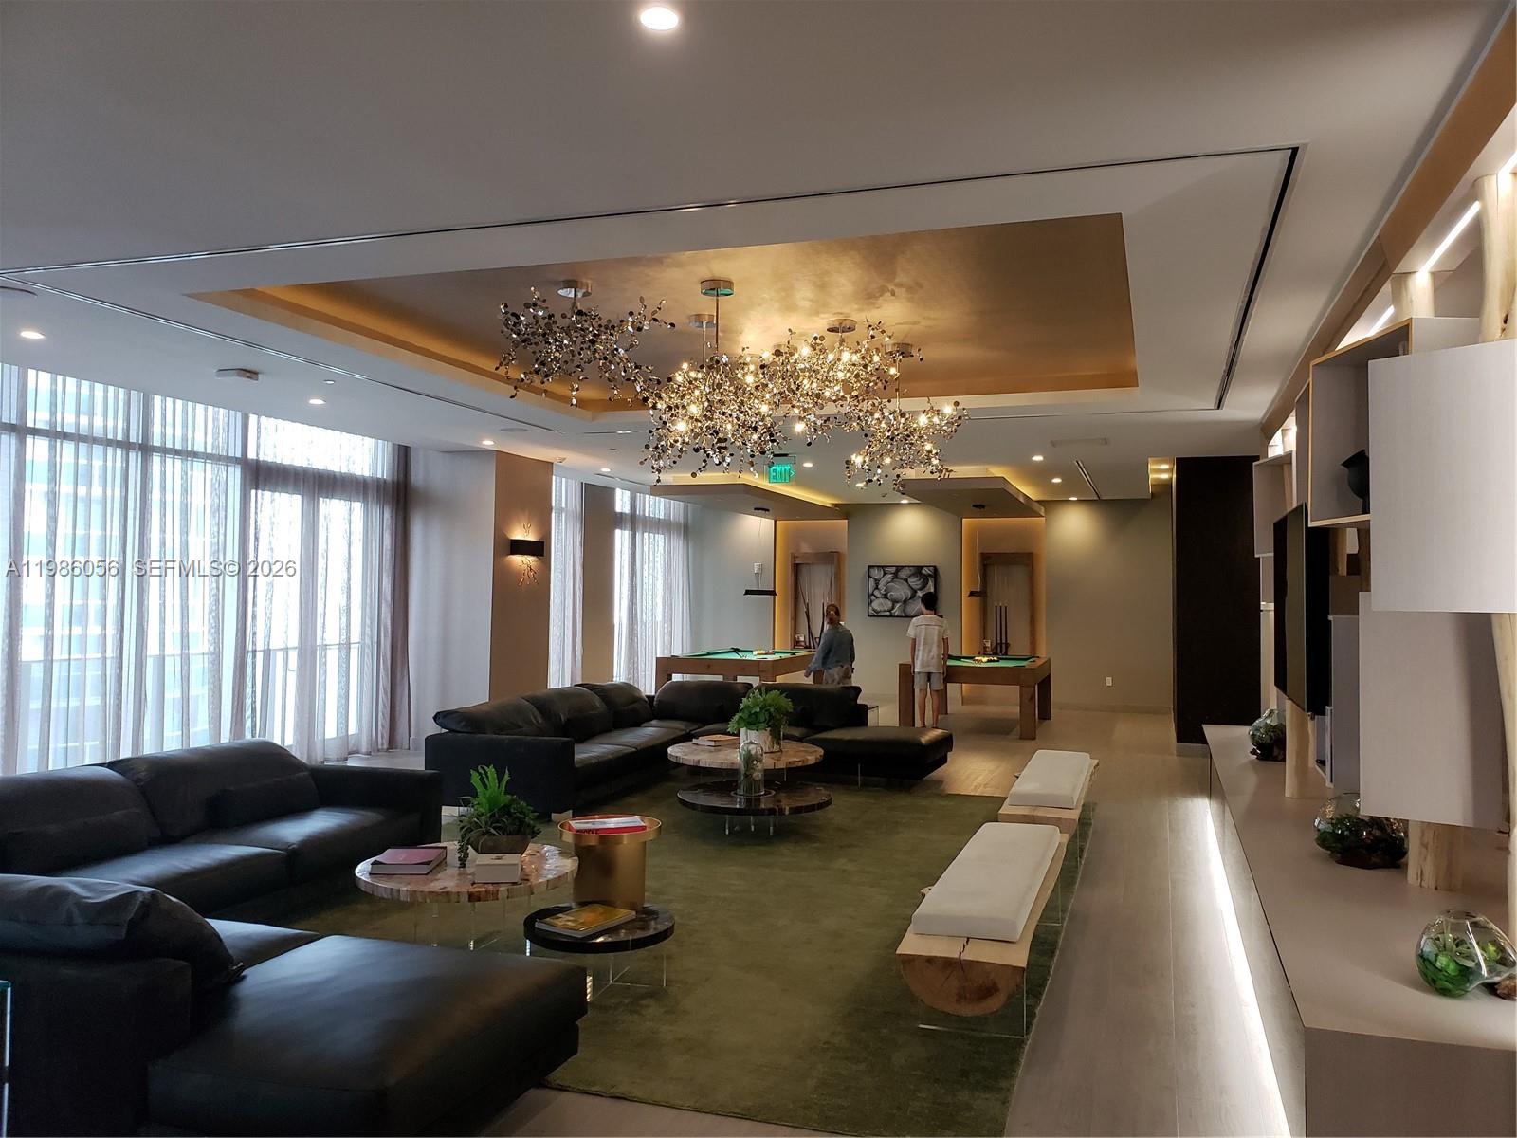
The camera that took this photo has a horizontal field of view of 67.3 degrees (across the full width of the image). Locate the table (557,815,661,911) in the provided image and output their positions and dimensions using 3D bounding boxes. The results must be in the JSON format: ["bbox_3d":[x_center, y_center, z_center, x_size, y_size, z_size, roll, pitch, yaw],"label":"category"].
[{"bbox_3d":[-0.719,1.486,5.515,0.491,0.496,0.491,1,-1,0],"label":"table"}]

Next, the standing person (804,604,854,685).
[{"bbox_3d":[0.916,1.189,14.137,0.547,1.546,0.364,1,-1,-18],"label":"standing person"}]

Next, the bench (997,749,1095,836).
[{"bbox_3d":[1.956,1.581,7.646,0.500,0.430,2.450,0,-1,19],"label":"bench"}]

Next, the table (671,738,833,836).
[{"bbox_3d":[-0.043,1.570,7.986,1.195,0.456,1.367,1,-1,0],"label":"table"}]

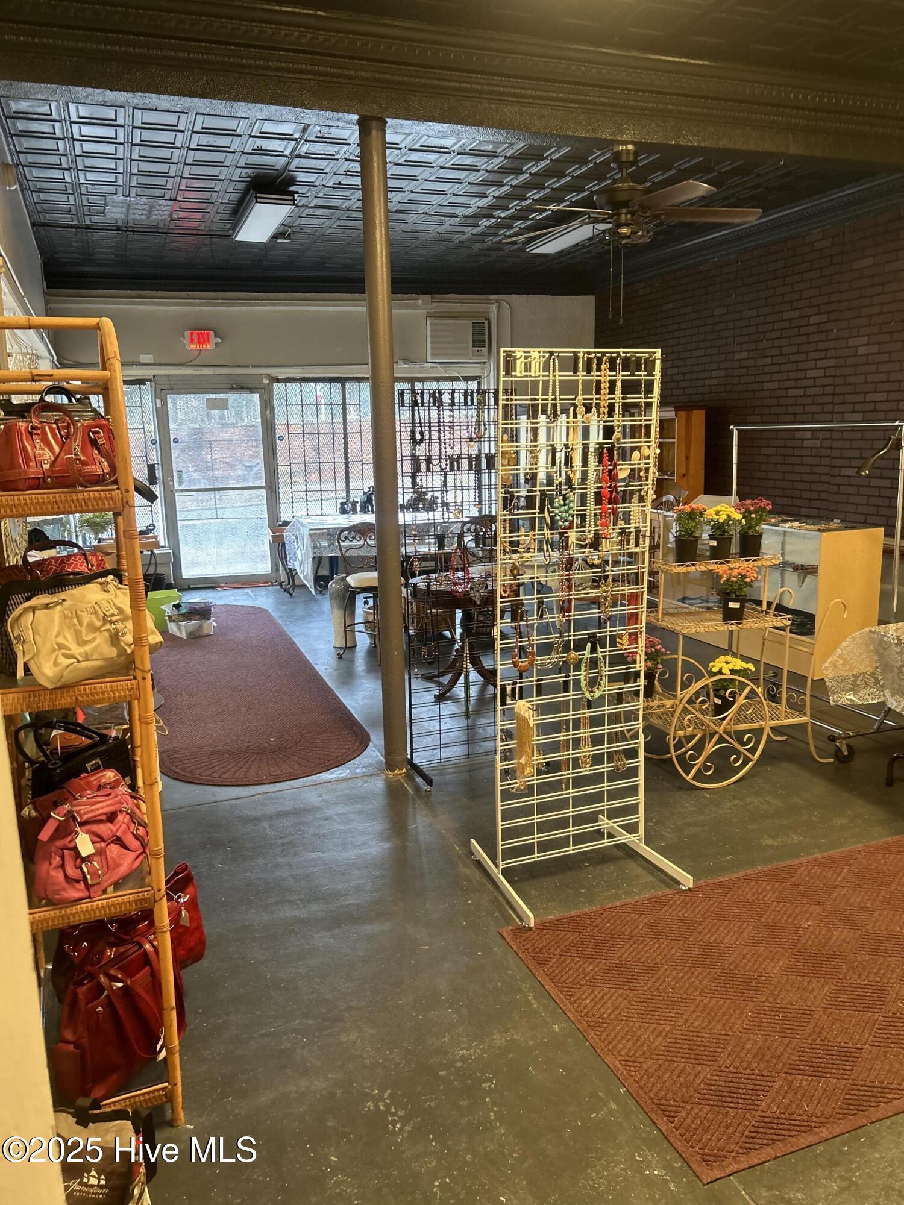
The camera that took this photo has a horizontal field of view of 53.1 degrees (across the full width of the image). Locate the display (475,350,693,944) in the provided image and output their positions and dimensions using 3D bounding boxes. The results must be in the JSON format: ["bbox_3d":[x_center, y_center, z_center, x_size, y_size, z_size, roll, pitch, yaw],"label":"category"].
[{"bbox_3d":[0.436,0.078,3.266,0.650,1.925,0.620,-5,12,-20],"label":"display"}]

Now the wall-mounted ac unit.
[{"bbox_3d":[0.015,-3.092,10.637,0.735,0.525,0.350,-6,12,-19],"label":"wall-mounted ac unit"}]

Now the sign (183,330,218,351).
[{"bbox_3d":[-2.685,-2.806,9.669,0.350,0.210,0.080,-6,12,-19],"label":"sign"}]

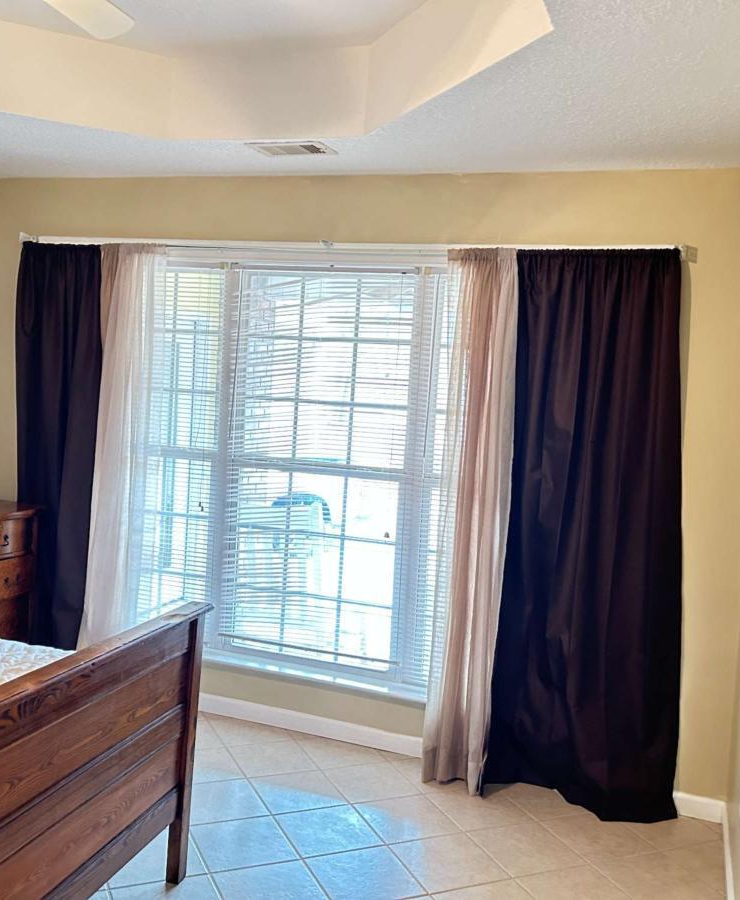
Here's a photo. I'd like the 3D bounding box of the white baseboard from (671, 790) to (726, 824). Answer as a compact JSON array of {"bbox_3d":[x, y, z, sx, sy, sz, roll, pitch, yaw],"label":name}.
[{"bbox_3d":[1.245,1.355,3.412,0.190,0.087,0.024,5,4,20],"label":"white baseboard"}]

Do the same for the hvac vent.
[{"bbox_3d":[-0.297,-1.151,3.461,0.310,0.020,0.190,5,4,20],"label":"hvac vent"}]

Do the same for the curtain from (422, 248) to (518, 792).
[{"bbox_3d":[0.379,0.268,3.550,0.310,2.110,0.160,5,4,20],"label":"curtain"}]

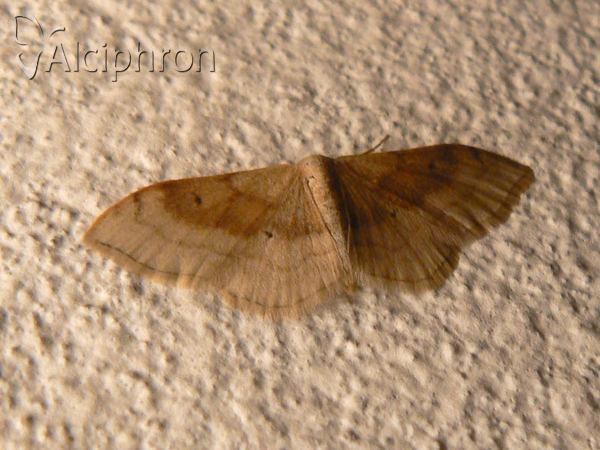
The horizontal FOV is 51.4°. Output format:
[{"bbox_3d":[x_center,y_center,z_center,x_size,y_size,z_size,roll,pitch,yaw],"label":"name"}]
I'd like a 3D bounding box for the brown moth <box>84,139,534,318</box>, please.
[{"bbox_3d":[0.002,-0.001,0.037,0.029,0.011,0.003,-8,-26,-13],"label":"brown moth"}]

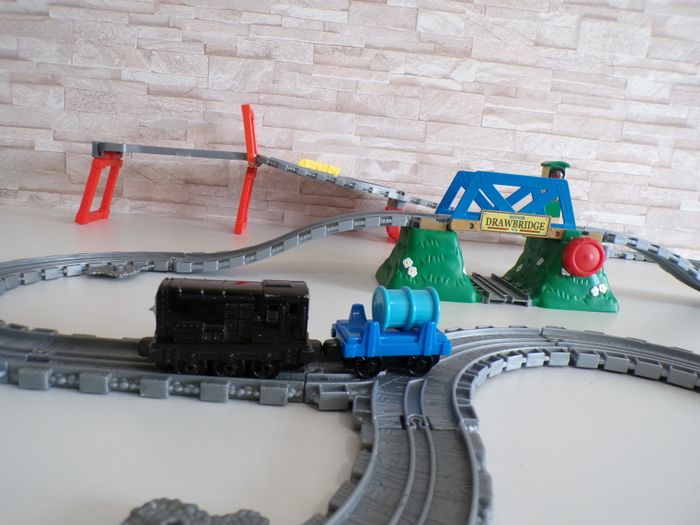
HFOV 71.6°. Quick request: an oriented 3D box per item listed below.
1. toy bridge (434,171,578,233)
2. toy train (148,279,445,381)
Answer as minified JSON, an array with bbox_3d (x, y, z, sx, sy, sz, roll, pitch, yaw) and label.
[{"bbox_3d":[0.130,-0.051,0.397,0.101,0.040,0.042,4,11,-6],"label":"toy bridge"},{"bbox_3d":[-0.024,0.026,0.209,0.132,0.037,0.029,4,11,-3],"label":"toy train"}]

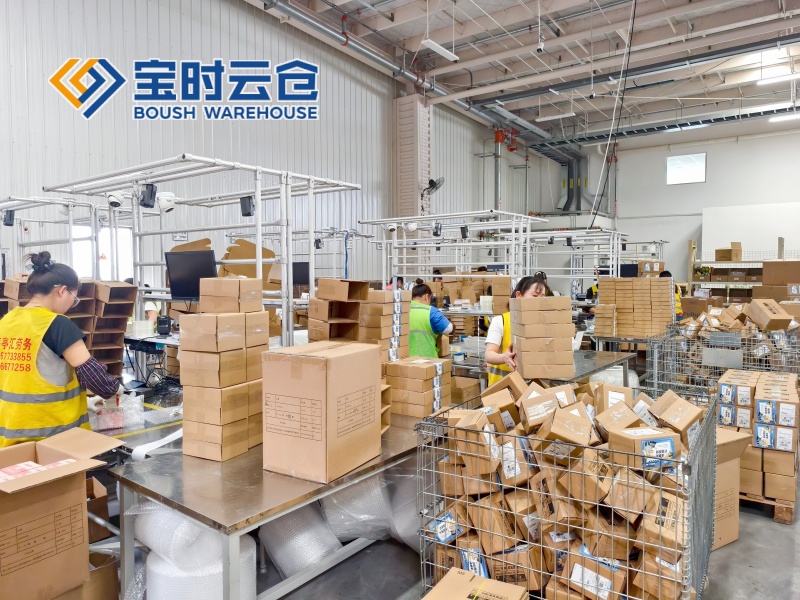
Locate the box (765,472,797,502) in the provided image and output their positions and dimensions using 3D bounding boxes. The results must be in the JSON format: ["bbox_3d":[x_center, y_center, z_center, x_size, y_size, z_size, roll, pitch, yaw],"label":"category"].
[{"bbox_3d":[2.527,1.220,3.558,0.160,0.155,0.222,1,3,24],"label":"box"}]

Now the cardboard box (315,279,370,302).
[{"bbox_3d":[-0.299,-0.050,2.822,0.250,0.105,0.155,2,3,43],"label":"cardboard box"}]

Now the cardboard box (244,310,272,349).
[{"bbox_3d":[-0.773,0.140,2.557,0.228,0.158,0.167,1,2,26],"label":"cardboard box"}]

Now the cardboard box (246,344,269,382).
[{"bbox_3d":[-0.775,0.298,2.566,0.228,0.158,0.167,1,2,24],"label":"cardboard box"}]

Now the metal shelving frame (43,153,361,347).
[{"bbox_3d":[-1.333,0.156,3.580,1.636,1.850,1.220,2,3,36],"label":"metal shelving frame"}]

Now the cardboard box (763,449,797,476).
[{"bbox_3d":[2.541,1.058,3.549,0.163,0.158,0.228,2,3,37],"label":"cardboard box"}]

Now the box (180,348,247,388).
[{"bbox_3d":[-0.843,0.303,2.414,0.228,0.158,0.167,1,2,24],"label":"box"}]

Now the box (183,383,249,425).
[{"bbox_3d":[-0.820,0.455,2.375,0.221,0.155,0.169,1,3,24],"label":"box"}]

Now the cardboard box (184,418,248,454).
[{"bbox_3d":[-0.838,0.620,2.426,0.228,0.158,0.167,1,2,24],"label":"cardboard box"}]

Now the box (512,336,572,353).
[{"bbox_3d":[0.975,0.297,3.689,0.340,0.090,0.260,0,3,-3],"label":"box"}]

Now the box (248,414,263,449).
[{"bbox_3d":[-0.769,0.614,2.578,0.228,0.158,0.167,1,2,24],"label":"box"}]

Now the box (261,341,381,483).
[{"bbox_3d":[-0.321,0.451,2.270,0.327,0.483,0.396,1,3,29],"label":"box"}]

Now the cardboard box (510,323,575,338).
[{"bbox_3d":[0.943,0.195,3.512,0.341,0.088,0.226,-1,3,-11],"label":"cardboard box"}]

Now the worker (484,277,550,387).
[{"bbox_3d":[0.784,0.639,3.711,0.500,1.590,0.450,-2,3,-37],"label":"worker"}]

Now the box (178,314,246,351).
[{"bbox_3d":[-0.835,0.143,2.379,0.221,0.155,0.169,1,3,26],"label":"box"}]

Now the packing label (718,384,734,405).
[{"bbox_3d":[2.522,0.727,4.091,0.102,0.147,0.002,2,3,37],"label":"packing label"}]

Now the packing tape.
[{"bbox_3d":[-1.122,0.666,2.567,0.075,0.070,0.480,0,2,4],"label":"packing tape"}]

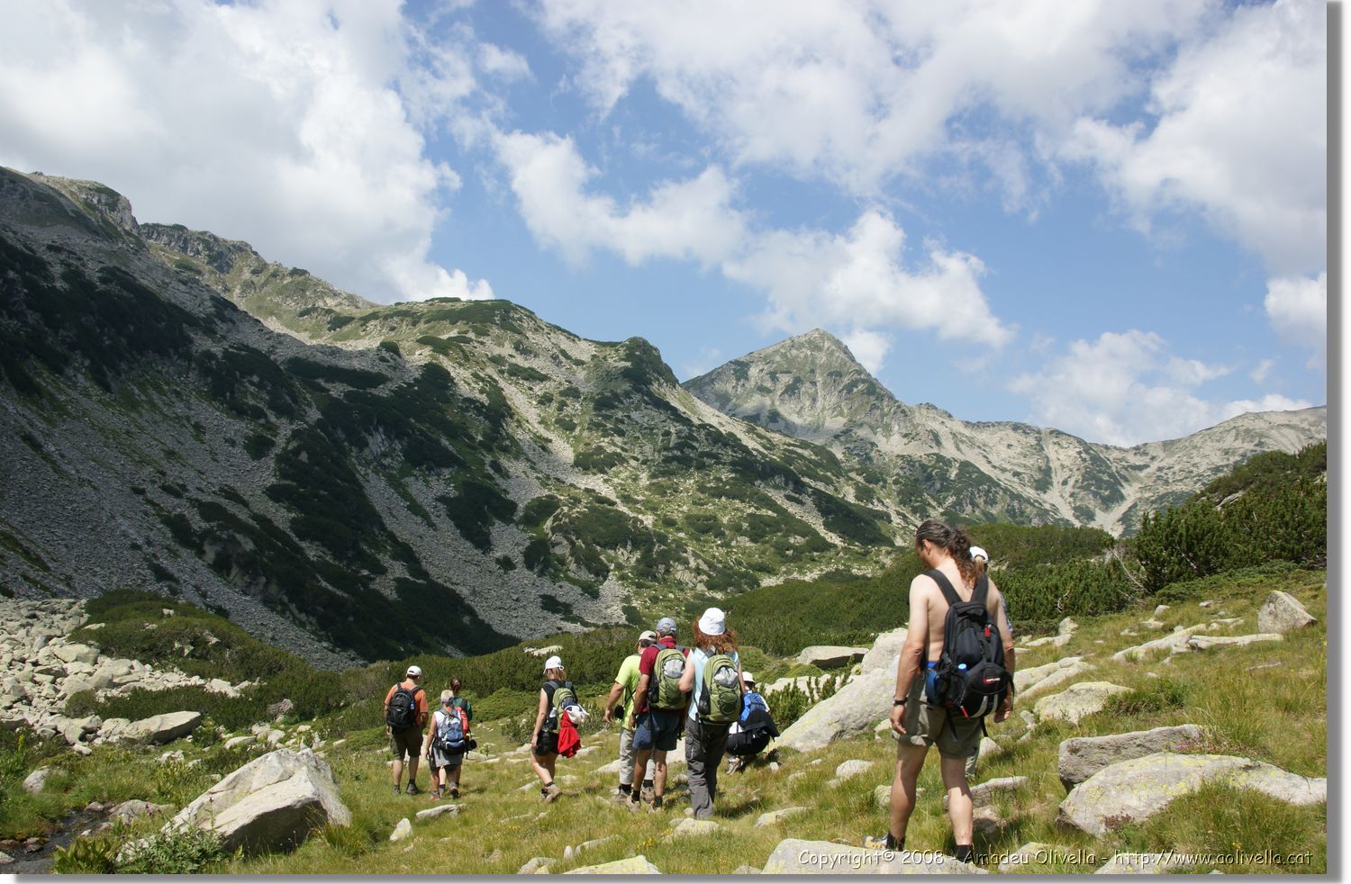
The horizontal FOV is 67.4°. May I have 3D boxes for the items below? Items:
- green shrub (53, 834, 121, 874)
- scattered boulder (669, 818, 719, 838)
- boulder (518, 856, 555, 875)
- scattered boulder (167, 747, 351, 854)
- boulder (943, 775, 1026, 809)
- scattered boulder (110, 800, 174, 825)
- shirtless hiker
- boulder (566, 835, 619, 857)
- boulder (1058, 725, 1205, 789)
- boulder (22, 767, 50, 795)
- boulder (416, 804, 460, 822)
[{"bbox_3d":[-5.982,4.197,10.300,0.700,0.420,0.580,3,-7,-29],"label":"green shrub"},{"bbox_3d":[0.140,2.846,7.460,0.369,0.117,0.258,0,-3,1],"label":"scattered boulder"},{"bbox_3d":[-0.971,2.969,7.086,0.268,0.132,0.201,0,-3,-7],"label":"boulder"},{"bbox_3d":[-4.528,3.899,11.003,2.026,1.104,1.418,1,-3,-23],"label":"scattered boulder"},{"bbox_3d":[2.025,2.284,6.600,0.510,0.210,0.340,-1,-6,11],"label":"boulder"},{"bbox_3d":[-6.530,4.536,12.400,0.800,0.290,0.500,3,-7,-27],"label":"scattered boulder"},{"bbox_3d":[1.347,1.270,5.100,0.660,1.750,0.620,1,-3,-18],"label":"shirtless hiker"},{"bbox_3d":[-0.609,2.954,7.401,0.397,0.135,0.238,0,-3,-5],"label":"boulder"},{"bbox_3d":[2.959,2.042,6.575,0.962,0.392,0.529,-1,-3,15],"label":"boulder"},{"bbox_3d":[-8.649,4.583,13.700,0.400,0.350,0.360,4,-7,-31],"label":"boulder"},{"bbox_3d":[-2.727,4.262,11.634,0.526,0.186,0.316,1,-3,-13],"label":"boulder"}]

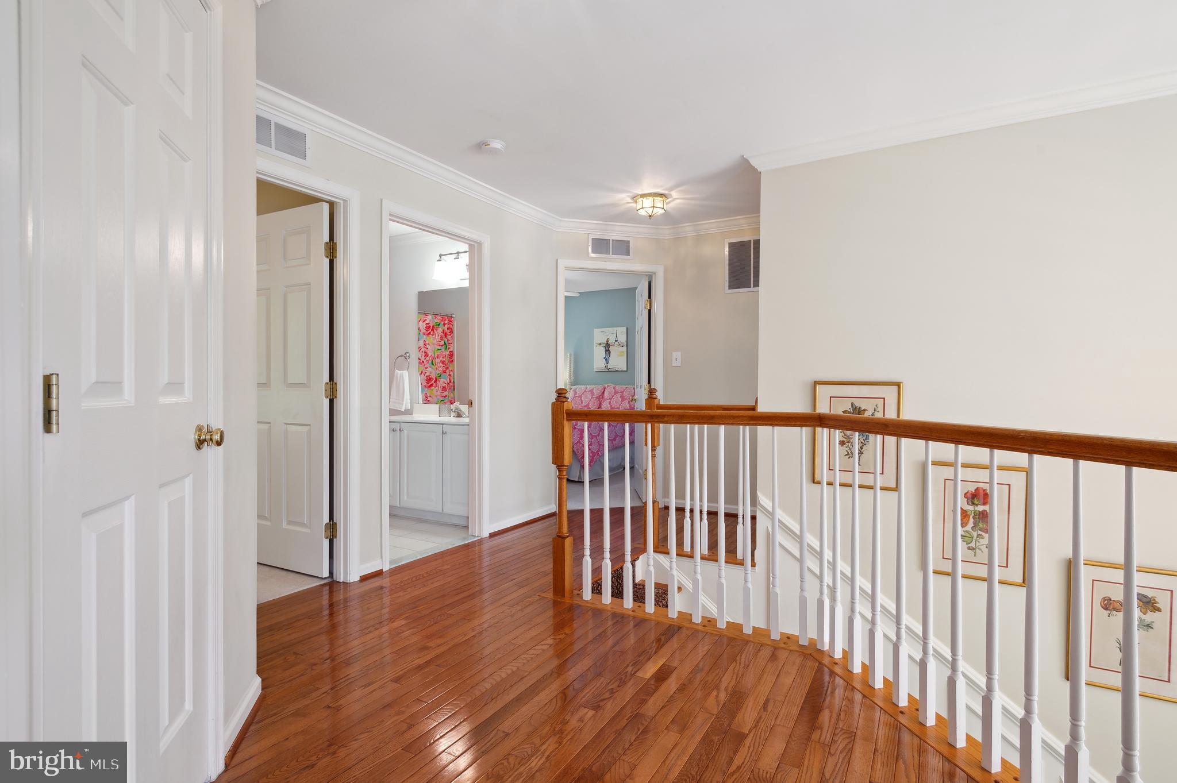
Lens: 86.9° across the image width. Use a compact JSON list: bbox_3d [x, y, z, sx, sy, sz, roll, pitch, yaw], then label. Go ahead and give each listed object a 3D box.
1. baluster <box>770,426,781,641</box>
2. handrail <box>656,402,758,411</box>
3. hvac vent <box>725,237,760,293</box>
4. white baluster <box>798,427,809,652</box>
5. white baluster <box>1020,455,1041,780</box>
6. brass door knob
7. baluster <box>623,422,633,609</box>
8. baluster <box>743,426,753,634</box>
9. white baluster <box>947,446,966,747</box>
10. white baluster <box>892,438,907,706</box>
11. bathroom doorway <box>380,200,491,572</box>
[{"bbox_3d":[0.774,0.586,2.565,0.032,0.868,0.032,0,0,30],"label":"baluster"},{"bbox_3d":[0.743,0.116,3.899,0.650,0.060,0.060,0,0,30],"label":"handrail"},{"bbox_3d":[1.318,-1.026,4.984,0.448,0.448,0.020,0,0,30],"label":"hvac vent"},{"bbox_3d":[0.872,0.586,2.508,0.032,0.868,0.032,0,0,30],"label":"white baluster"},{"bbox_3d":[1.123,0.592,1.574,0.033,0.874,0.033,0,0,-14],"label":"white baluster"},{"bbox_3d":[-0.947,0.115,1.558,0.059,0.064,0.063,0,0,-15],"label":"brass door knob"},{"bbox_3d":[0.190,0.586,2.932,0.032,0.868,0.032,0,0,30],"label":"baluster"},{"bbox_3d":[0.678,0.587,2.634,0.033,0.874,0.033,0,0,30],"label":"baluster"},{"bbox_3d":[1.065,0.586,1.793,0.032,0.868,0.032,0,0,-13],"label":"white baluster"},{"bbox_3d":[1.019,0.586,2.026,0.032,0.868,0.032,0,0,-13],"label":"white baluster"},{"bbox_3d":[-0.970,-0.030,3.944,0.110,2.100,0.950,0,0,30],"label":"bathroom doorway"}]

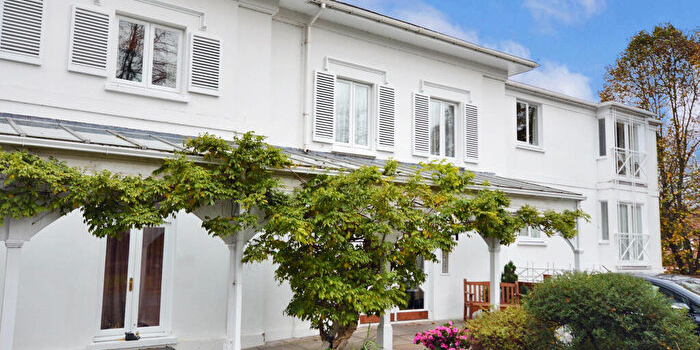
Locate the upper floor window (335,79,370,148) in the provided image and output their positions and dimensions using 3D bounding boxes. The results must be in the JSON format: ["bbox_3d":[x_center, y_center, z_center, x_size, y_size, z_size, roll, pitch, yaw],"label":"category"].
[{"bbox_3d":[0.032,-1.319,12.876,1.043,1.516,0.120,6,-8,-36],"label":"upper floor window"}]

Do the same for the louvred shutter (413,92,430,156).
[{"bbox_3d":[1.731,-1.181,13.871,0.558,1.526,0.054,6,-9,-35],"label":"louvred shutter"}]

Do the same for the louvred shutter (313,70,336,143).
[{"bbox_3d":[-0.543,-1.404,12.210,0.526,1.503,0.060,6,-8,-36],"label":"louvred shutter"}]

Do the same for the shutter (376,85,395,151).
[{"bbox_3d":[0.830,-1.273,13.229,0.512,1.528,0.054,6,-9,-35],"label":"shutter"}]

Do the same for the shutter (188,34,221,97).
[{"bbox_3d":[-2.606,-1.964,10.466,0.579,1.083,0.060,6,-8,-36],"label":"shutter"}]

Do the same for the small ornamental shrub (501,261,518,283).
[{"bbox_3d":[3.982,2.629,14.517,0.450,0.990,0.450,6,-9,-35],"label":"small ornamental shrub"}]

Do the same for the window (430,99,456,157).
[{"bbox_3d":[2.276,-1.109,14.514,1.061,1.466,0.120,6,-8,-36],"label":"window"}]

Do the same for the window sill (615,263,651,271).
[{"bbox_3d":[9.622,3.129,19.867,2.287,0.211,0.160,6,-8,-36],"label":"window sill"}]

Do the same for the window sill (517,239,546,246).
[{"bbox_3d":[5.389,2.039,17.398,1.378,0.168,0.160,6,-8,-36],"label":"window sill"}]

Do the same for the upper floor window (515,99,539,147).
[{"bbox_3d":[5.337,-1.496,17.429,1.114,1.371,0.090,6,-9,-35],"label":"upper floor window"}]

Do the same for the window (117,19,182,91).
[{"bbox_3d":[-3.484,-2.047,10.076,1.221,1.213,0.120,6,-8,-36],"label":"window"}]

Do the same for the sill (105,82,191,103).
[{"bbox_3d":[-3.314,-1.311,9.524,1.318,0.101,0.180,6,-9,-35],"label":"sill"}]

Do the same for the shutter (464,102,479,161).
[{"bbox_3d":[3.078,-1.059,14.852,0.510,1.541,0.060,6,-8,-36],"label":"shutter"}]

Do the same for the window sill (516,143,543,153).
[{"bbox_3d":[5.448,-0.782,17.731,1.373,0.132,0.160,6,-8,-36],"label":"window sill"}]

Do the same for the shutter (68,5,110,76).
[{"bbox_3d":[-4.162,-2.120,9.332,0.589,1.069,0.060,6,-8,-36],"label":"shutter"}]

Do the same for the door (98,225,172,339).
[{"bbox_3d":[-3.382,1.637,9.237,1.111,1.770,0.108,6,-9,-35],"label":"door"}]

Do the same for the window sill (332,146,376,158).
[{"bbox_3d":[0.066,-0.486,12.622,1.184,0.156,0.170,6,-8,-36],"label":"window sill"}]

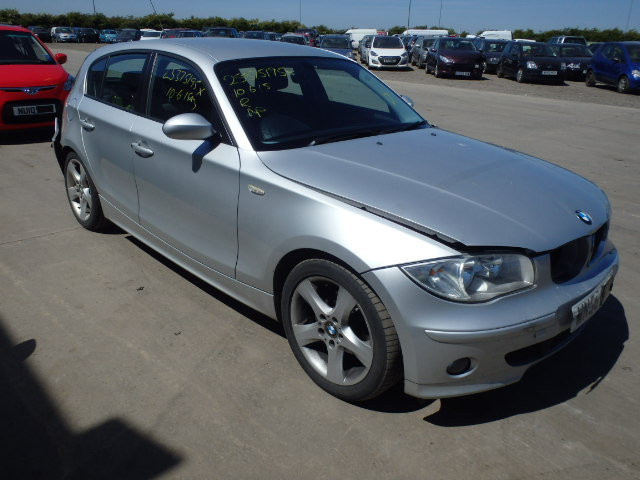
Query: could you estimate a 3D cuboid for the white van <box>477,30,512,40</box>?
[{"bbox_3d":[18.662,-21.844,57.000,4.700,2.200,1.950,-4,22,-14],"label":"white van"}]

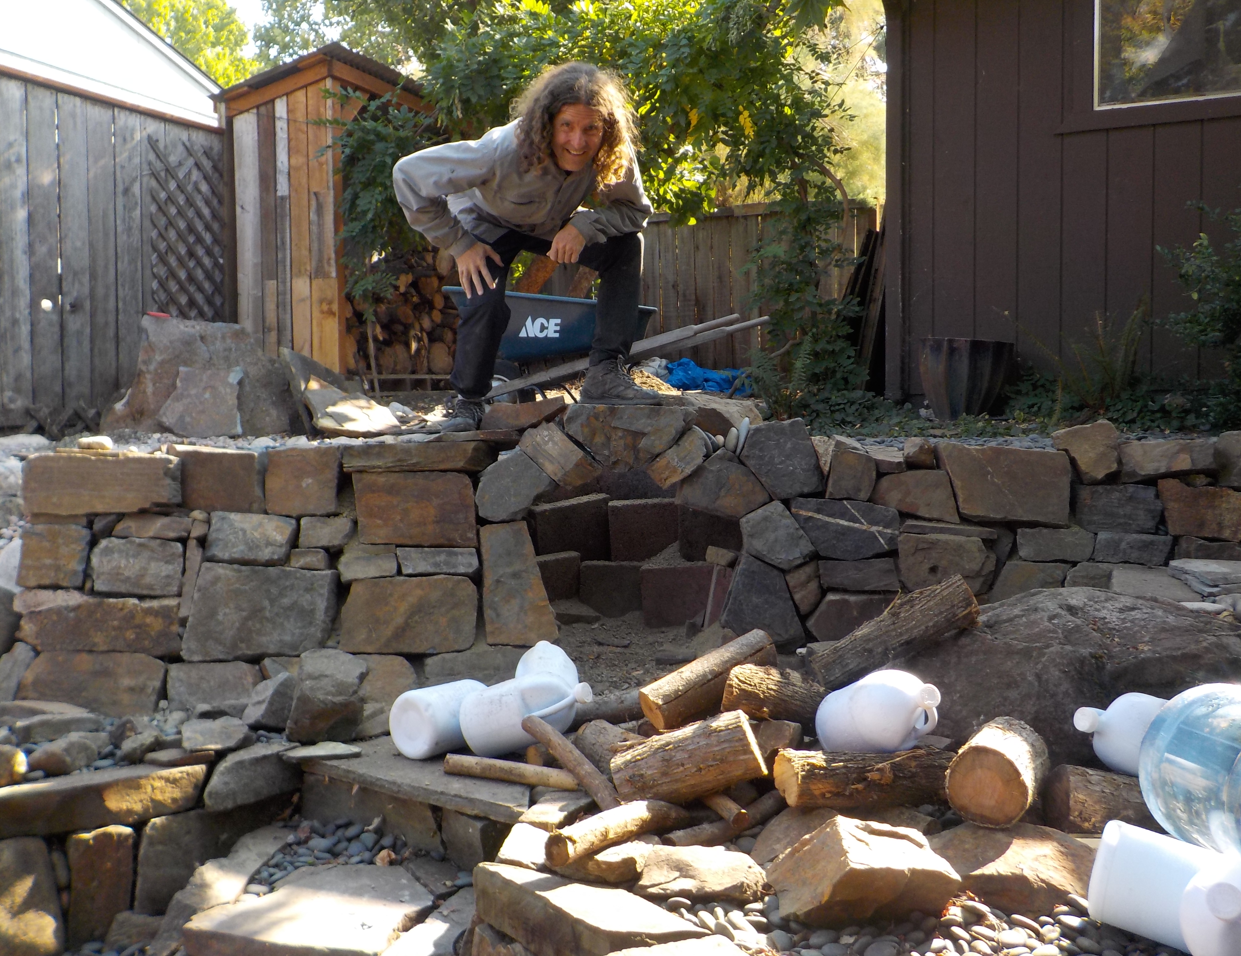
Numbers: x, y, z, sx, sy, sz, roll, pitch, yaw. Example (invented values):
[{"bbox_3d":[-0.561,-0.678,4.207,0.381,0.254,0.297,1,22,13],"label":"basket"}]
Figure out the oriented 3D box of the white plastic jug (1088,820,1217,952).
[{"bbox_3d":[0.859,0.621,1.603,0.290,0.150,0.150,12,9,35],"label":"white plastic jug"}]

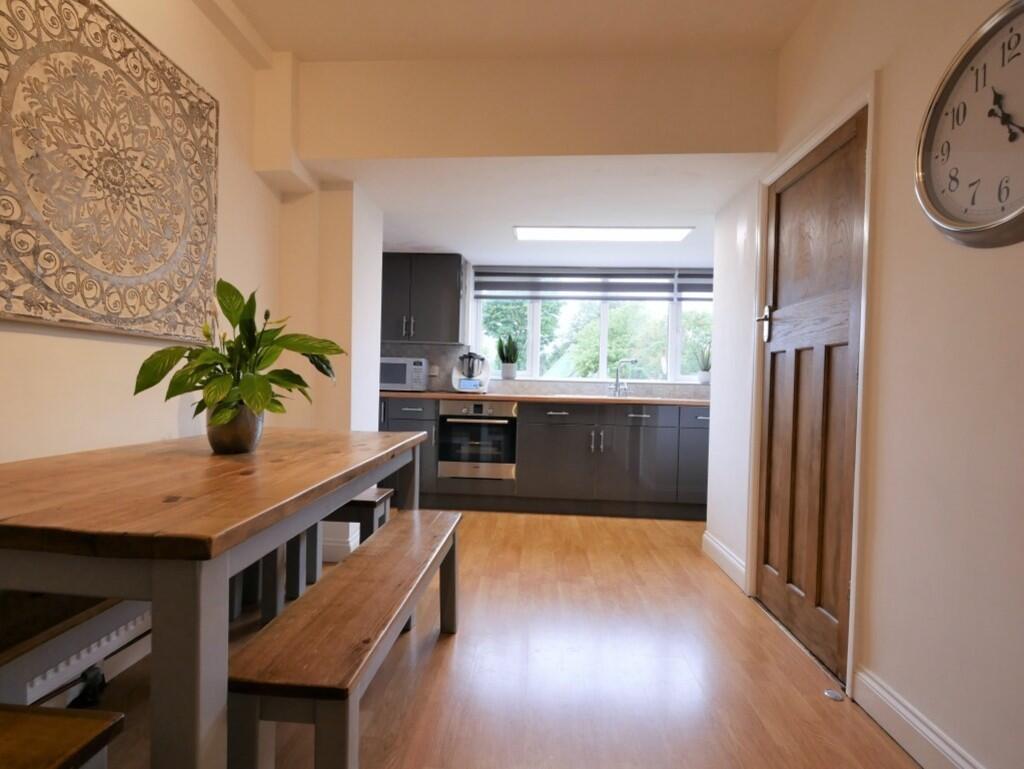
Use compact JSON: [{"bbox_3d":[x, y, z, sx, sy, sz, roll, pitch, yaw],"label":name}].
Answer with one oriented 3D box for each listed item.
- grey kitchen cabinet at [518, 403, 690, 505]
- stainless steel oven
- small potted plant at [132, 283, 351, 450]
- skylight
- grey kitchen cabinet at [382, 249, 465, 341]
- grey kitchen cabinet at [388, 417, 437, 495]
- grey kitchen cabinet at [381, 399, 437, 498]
[{"bbox_3d":[0.664,0.514,3.874,1.217,0.719,0.570,1,1,3],"label":"grey kitchen cabinet"},{"bbox_3d":[-0.253,0.428,3.908,0.599,0.597,0.570,1,1,3],"label":"stainless steel oven"},{"bbox_3d":[-0.948,-0.064,1.633,0.715,0.590,0.570,1,1,3],"label":"small potted plant"},{"bbox_3d":[0.628,-1.067,3.363,1.222,0.040,0.305,1,1,3],"label":"skylight"},{"bbox_3d":[-0.801,-0.726,4.075,0.780,0.721,0.320,1,1,3],"label":"grey kitchen cabinet"},{"bbox_3d":[-0.765,0.548,3.944,0.397,0.587,0.570,1,1,3],"label":"grey kitchen cabinet"},{"bbox_3d":[-0.790,0.481,3.945,0.450,0.719,0.570,1,1,3],"label":"grey kitchen cabinet"}]

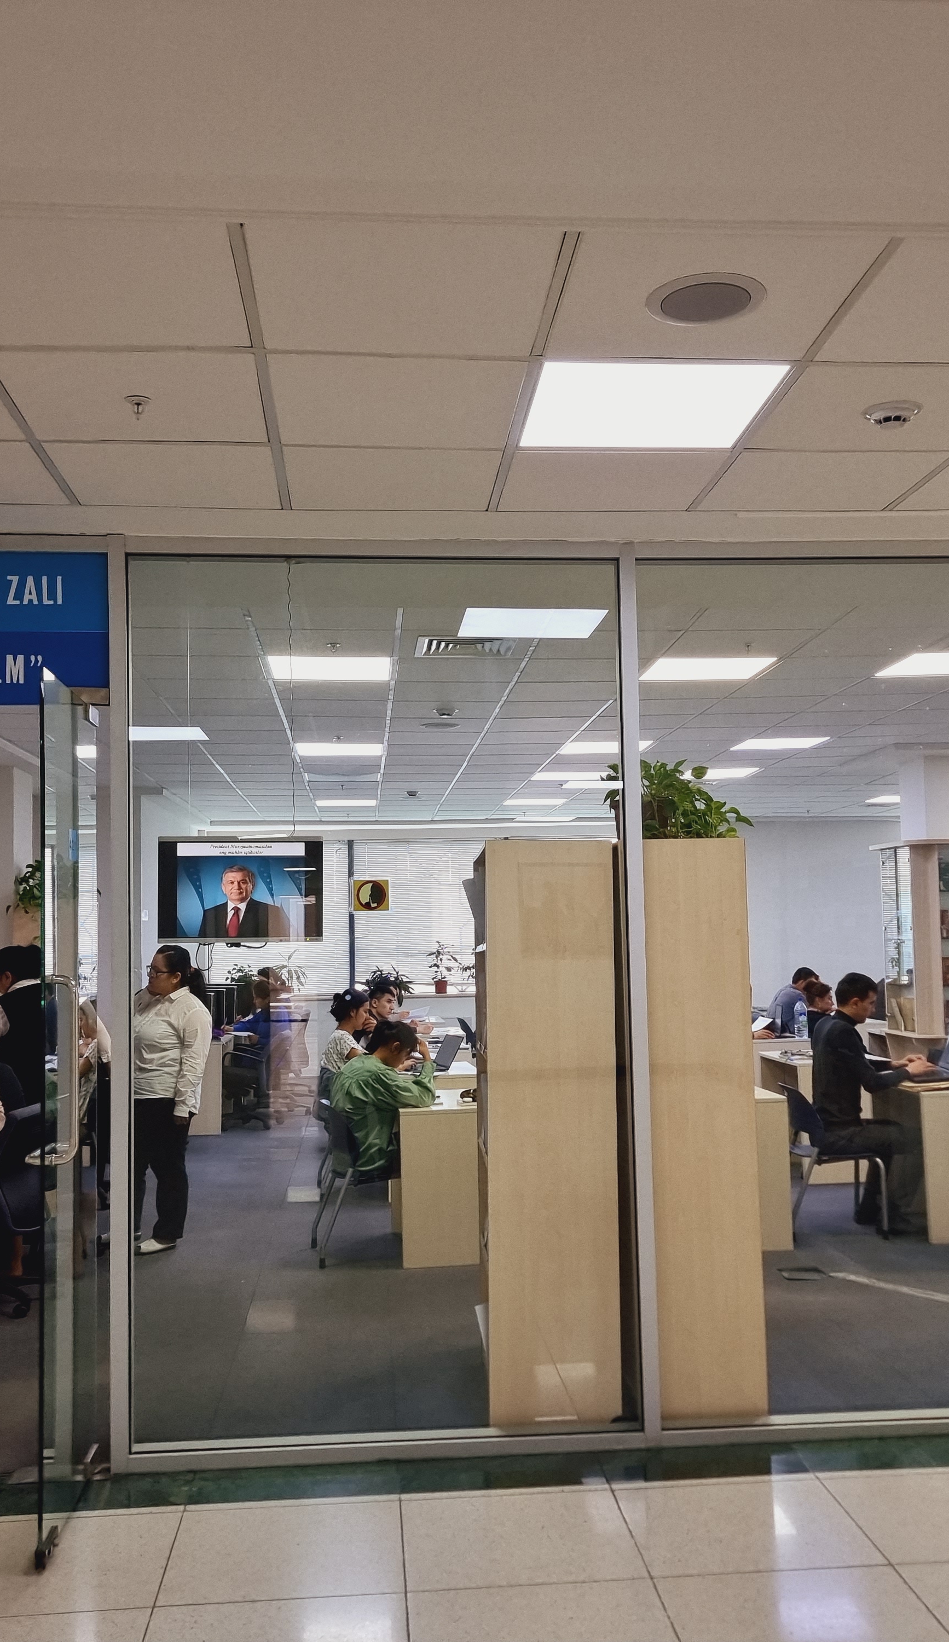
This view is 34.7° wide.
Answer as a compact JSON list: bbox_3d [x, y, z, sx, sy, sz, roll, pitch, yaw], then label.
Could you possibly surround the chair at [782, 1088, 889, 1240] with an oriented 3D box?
[{"bbox_3d":[1.846,1.750,7.937,0.540,0.780,0.510,-1,-4,-4],"label":"chair"}]

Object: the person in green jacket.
[{"bbox_3d":[-0.377,1.574,7.577,0.680,1.155,0.480,-1,-4,-5],"label":"person in green jacket"}]

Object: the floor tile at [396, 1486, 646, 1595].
[{"bbox_3d":[0.115,1.882,3.983,0.595,0.015,0.600,-1,-4,-5],"label":"floor tile"}]

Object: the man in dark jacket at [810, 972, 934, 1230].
[{"bbox_3d":[2.081,1.472,7.966,0.660,1.330,0.490,-1,-4,-4],"label":"man in dark jacket"}]

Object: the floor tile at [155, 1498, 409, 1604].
[{"bbox_3d":[-0.483,1.889,3.935,0.595,0.015,0.600,-1,-4,-5],"label":"floor tile"}]

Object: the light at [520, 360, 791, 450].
[{"bbox_3d":[0.406,-1.007,3.639,0.588,0.040,0.588,-1,-4,-4],"label":"light"}]

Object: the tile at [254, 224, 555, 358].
[{"bbox_3d":[-0.140,-1.046,2.985,0.590,0.020,0.590,-1,-5,-4],"label":"tile"}]

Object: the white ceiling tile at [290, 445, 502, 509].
[{"bbox_3d":[-0.228,-0.947,4.169,0.590,0.020,0.570,-1,-5,-4],"label":"white ceiling tile"}]

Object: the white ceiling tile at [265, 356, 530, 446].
[{"bbox_3d":[-0.188,-0.997,3.592,0.588,0.025,0.588,-1,-4,-4],"label":"white ceiling tile"}]

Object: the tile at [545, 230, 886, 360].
[{"bbox_3d":[0.458,-1.052,3.036,0.590,0.020,0.590,-1,-5,-4],"label":"tile"}]

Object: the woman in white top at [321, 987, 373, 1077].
[{"bbox_3d":[-0.608,1.707,9.624,0.760,1.270,0.460,-1,-5,-4],"label":"woman in white top"}]

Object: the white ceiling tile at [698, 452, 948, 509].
[{"bbox_3d":[0.967,-0.962,4.255,0.590,0.020,0.570,-1,-5,-4],"label":"white ceiling tile"}]

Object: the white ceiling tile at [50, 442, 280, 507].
[{"bbox_3d":[-0.824,-0.940,4.106,0.595,0.020,0.570,-1,-4,-5],"label":"white ceiling tile"}]

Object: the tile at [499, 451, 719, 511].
[{"bbox_3d":[0.375,-0.952,4.229,0.580,0.015,0.580,-1,-4,-4],"label":"tile"}]

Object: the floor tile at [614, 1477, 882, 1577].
[{"bbox_3d":[0.711,1.874,4.031,0.595,0.015,0.600,-1,-4,-5],"label":"floor tile"}]

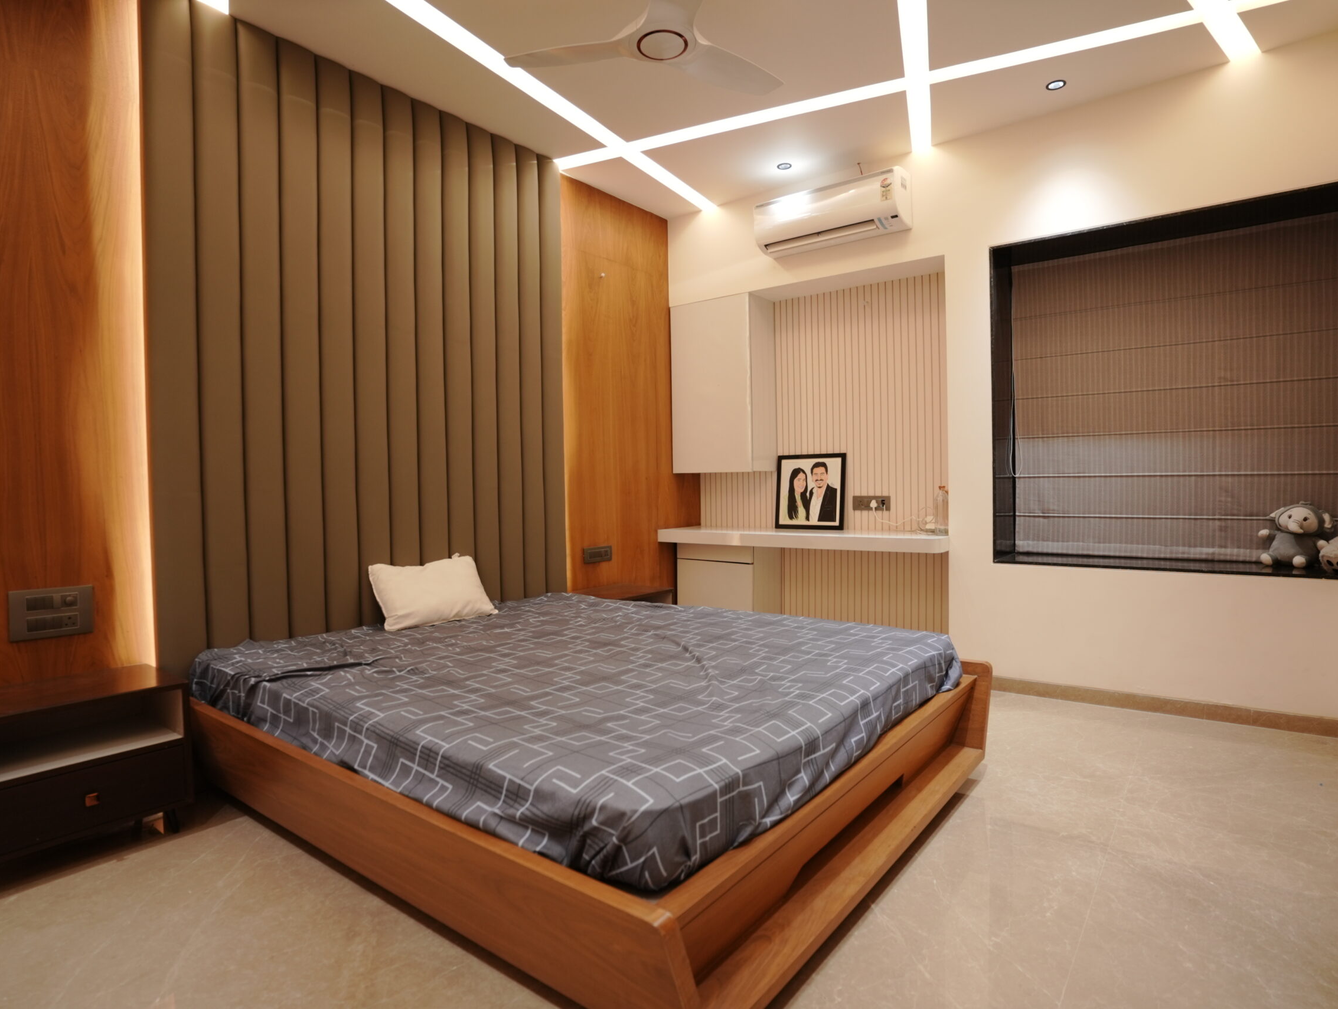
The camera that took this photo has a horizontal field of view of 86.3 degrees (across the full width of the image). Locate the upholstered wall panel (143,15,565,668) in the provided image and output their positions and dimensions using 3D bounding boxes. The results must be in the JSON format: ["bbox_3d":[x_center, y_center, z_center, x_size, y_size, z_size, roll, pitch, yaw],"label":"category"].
[{"bbox_3d":[-1.191,-0.448,3.236,0.074,2.835,1.957,0,2,37],"label":"upholstered wall panel"}]

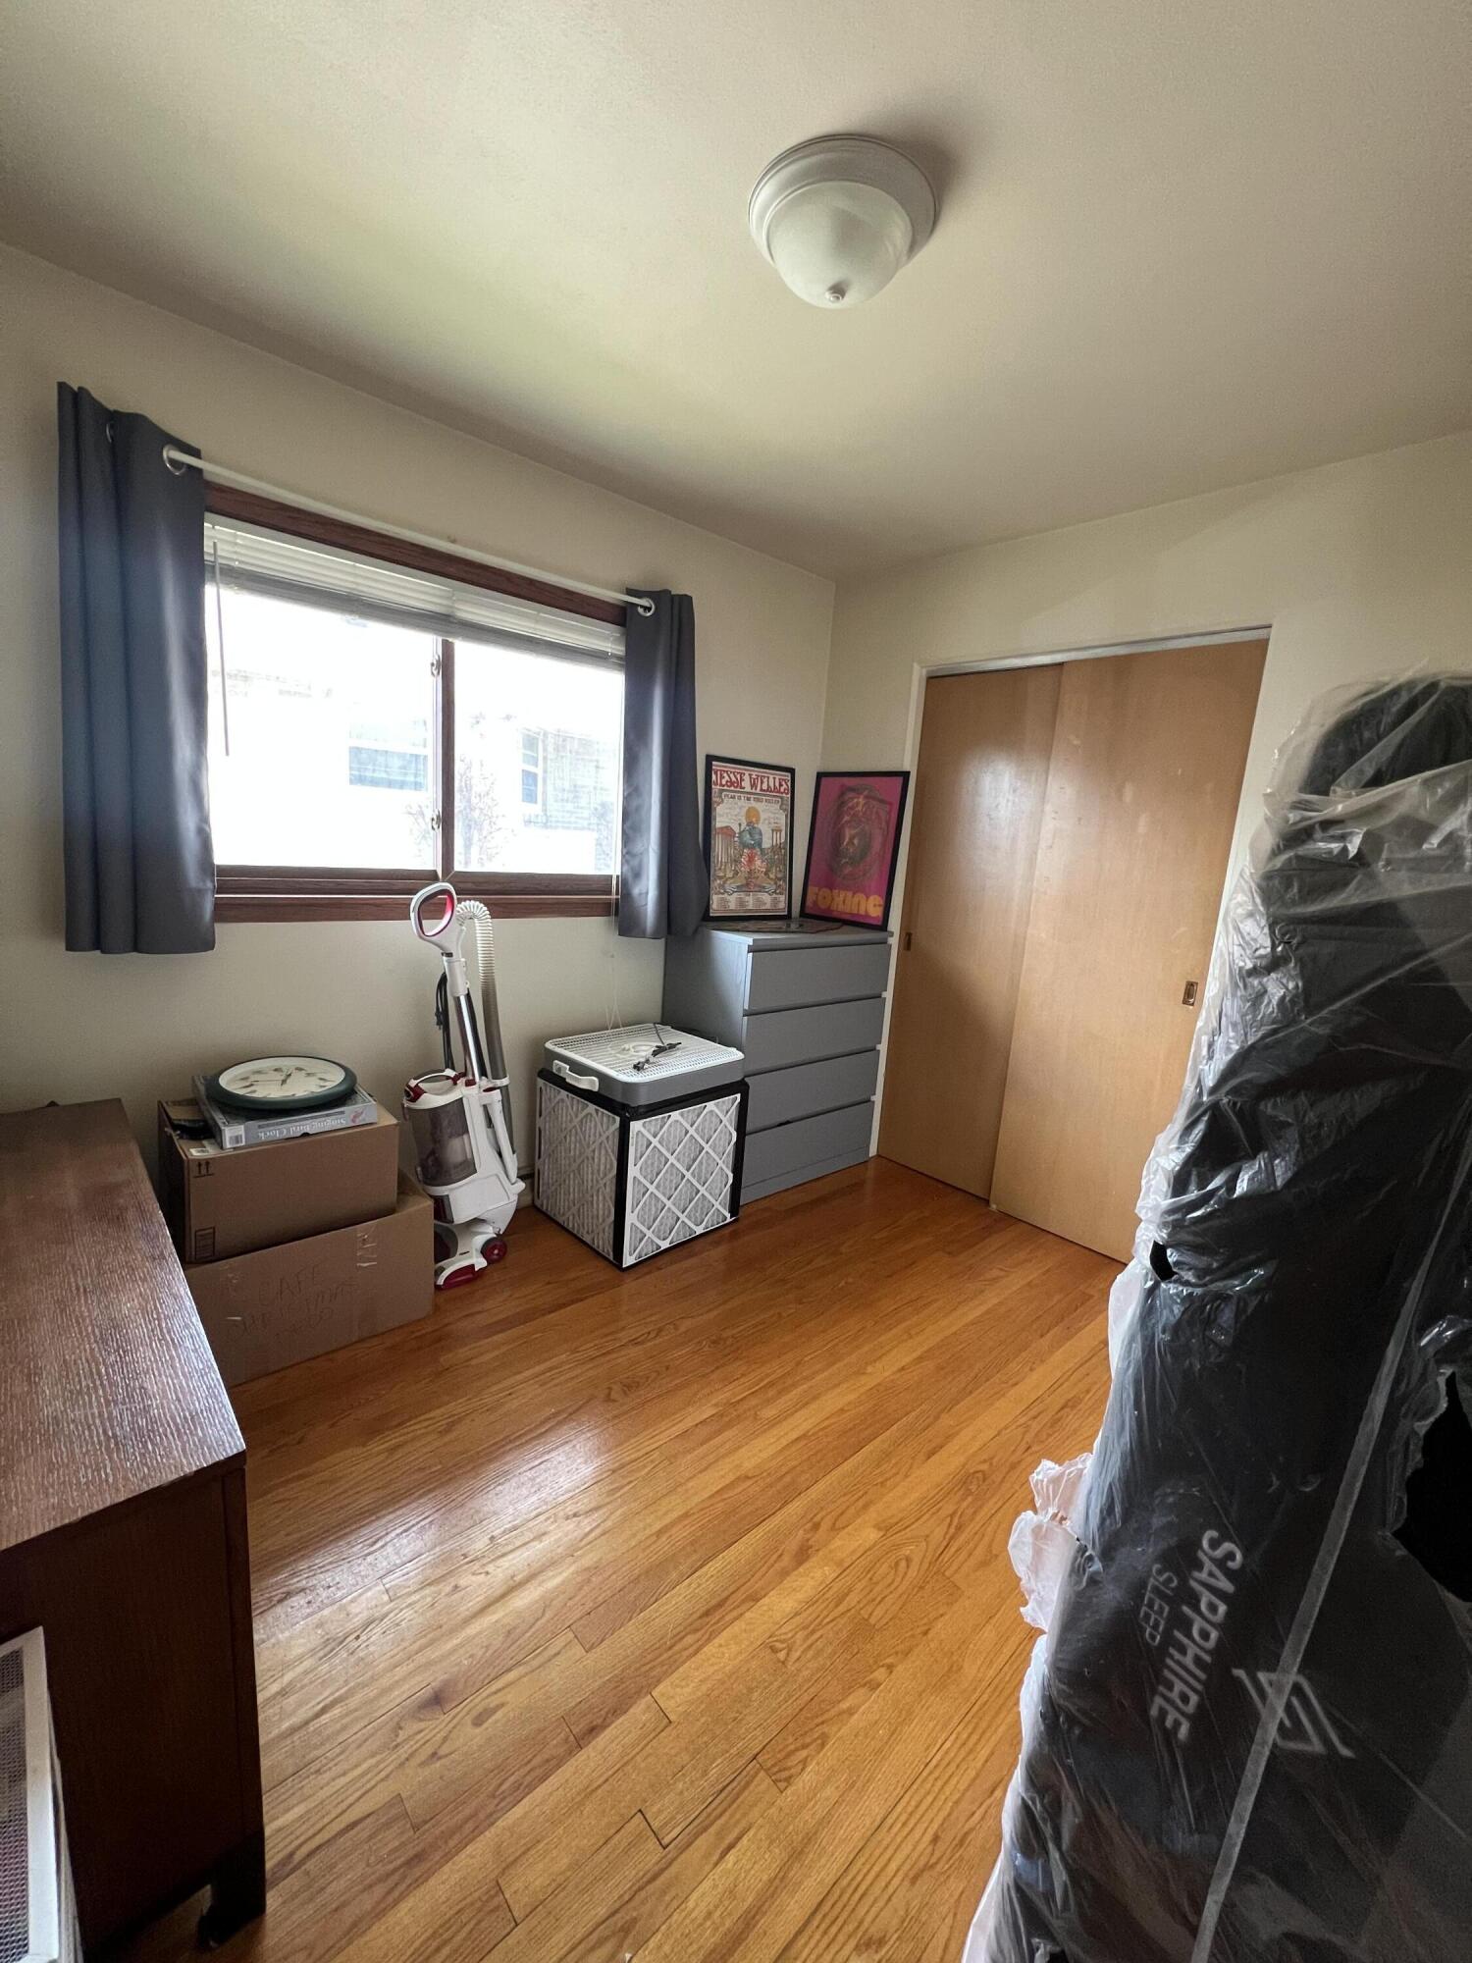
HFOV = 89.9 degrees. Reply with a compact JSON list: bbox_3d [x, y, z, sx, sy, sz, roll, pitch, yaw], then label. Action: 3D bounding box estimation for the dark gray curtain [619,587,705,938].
[{"bbox_3d":[-0.254,-0.741,2.586,0.340,1.155,0.120,-6,15,-41],"label":"dark gray curtain"}]

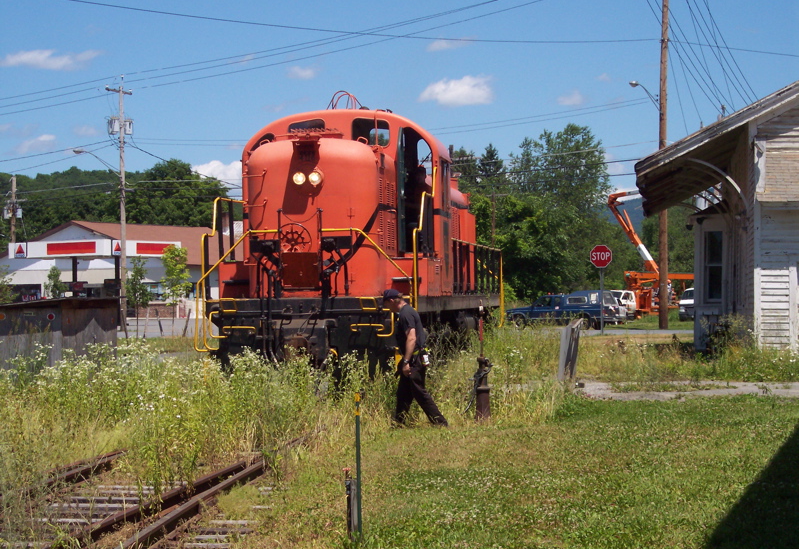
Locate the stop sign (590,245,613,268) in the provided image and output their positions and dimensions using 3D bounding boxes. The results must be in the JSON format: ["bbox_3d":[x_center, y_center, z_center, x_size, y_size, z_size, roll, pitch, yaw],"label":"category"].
[{"bbox_3d":[6.972,-0.612,71.000,0.770,0.770,0.040,0,0,5],"label":"stop sign"}]

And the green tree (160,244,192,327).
[{"bbox_3d":[-7.708,0.570,71.000,1.100,3.200,1.100,0,0,0],"label":"green tree"}]

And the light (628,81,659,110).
[{"bbox_3d":[10.200,-7.420,85.500,0.350,0.970,3.000,0,-1,28],"label":"light"}]

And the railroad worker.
[{"bbox_3d":[0.197,1.022,25.300,0.800,1.700,0.560,0,0,9],"label":"railroad worker"}]

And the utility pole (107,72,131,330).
[{"bbox_3d":[-11.566,-2.922,85.000,0.700,10.500,2.200,-1,-1,28],"label":"utility pole"}]

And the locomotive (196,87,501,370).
[{"bbox_3d":[-0.310,-0.360,36.500,3.100,4.550,17.000,-1,0,7],"label":"locomotive"}]

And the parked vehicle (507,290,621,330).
[{"bbox_3d":[7.244,1.595,91.000,4.950,1.720,1.720,0,-1,29],"label":"parked vehicle"}]

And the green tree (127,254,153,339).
[{"bbox_3d":[-8.624,0.761,68.000,0.900,2.800,0.900,0,0,0],"label":"green tree"}]

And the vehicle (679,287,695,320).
[{"bbox_3d":[16.918,1.737,117.000,1.900,1.900,4.900,0,0,6],"label":"vehicle"}]

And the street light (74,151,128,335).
[{"bbox_3d":[-12.250,-1.340,83.600,0.400,7.400,3.100,0,-1,31],"label":"street light"}]

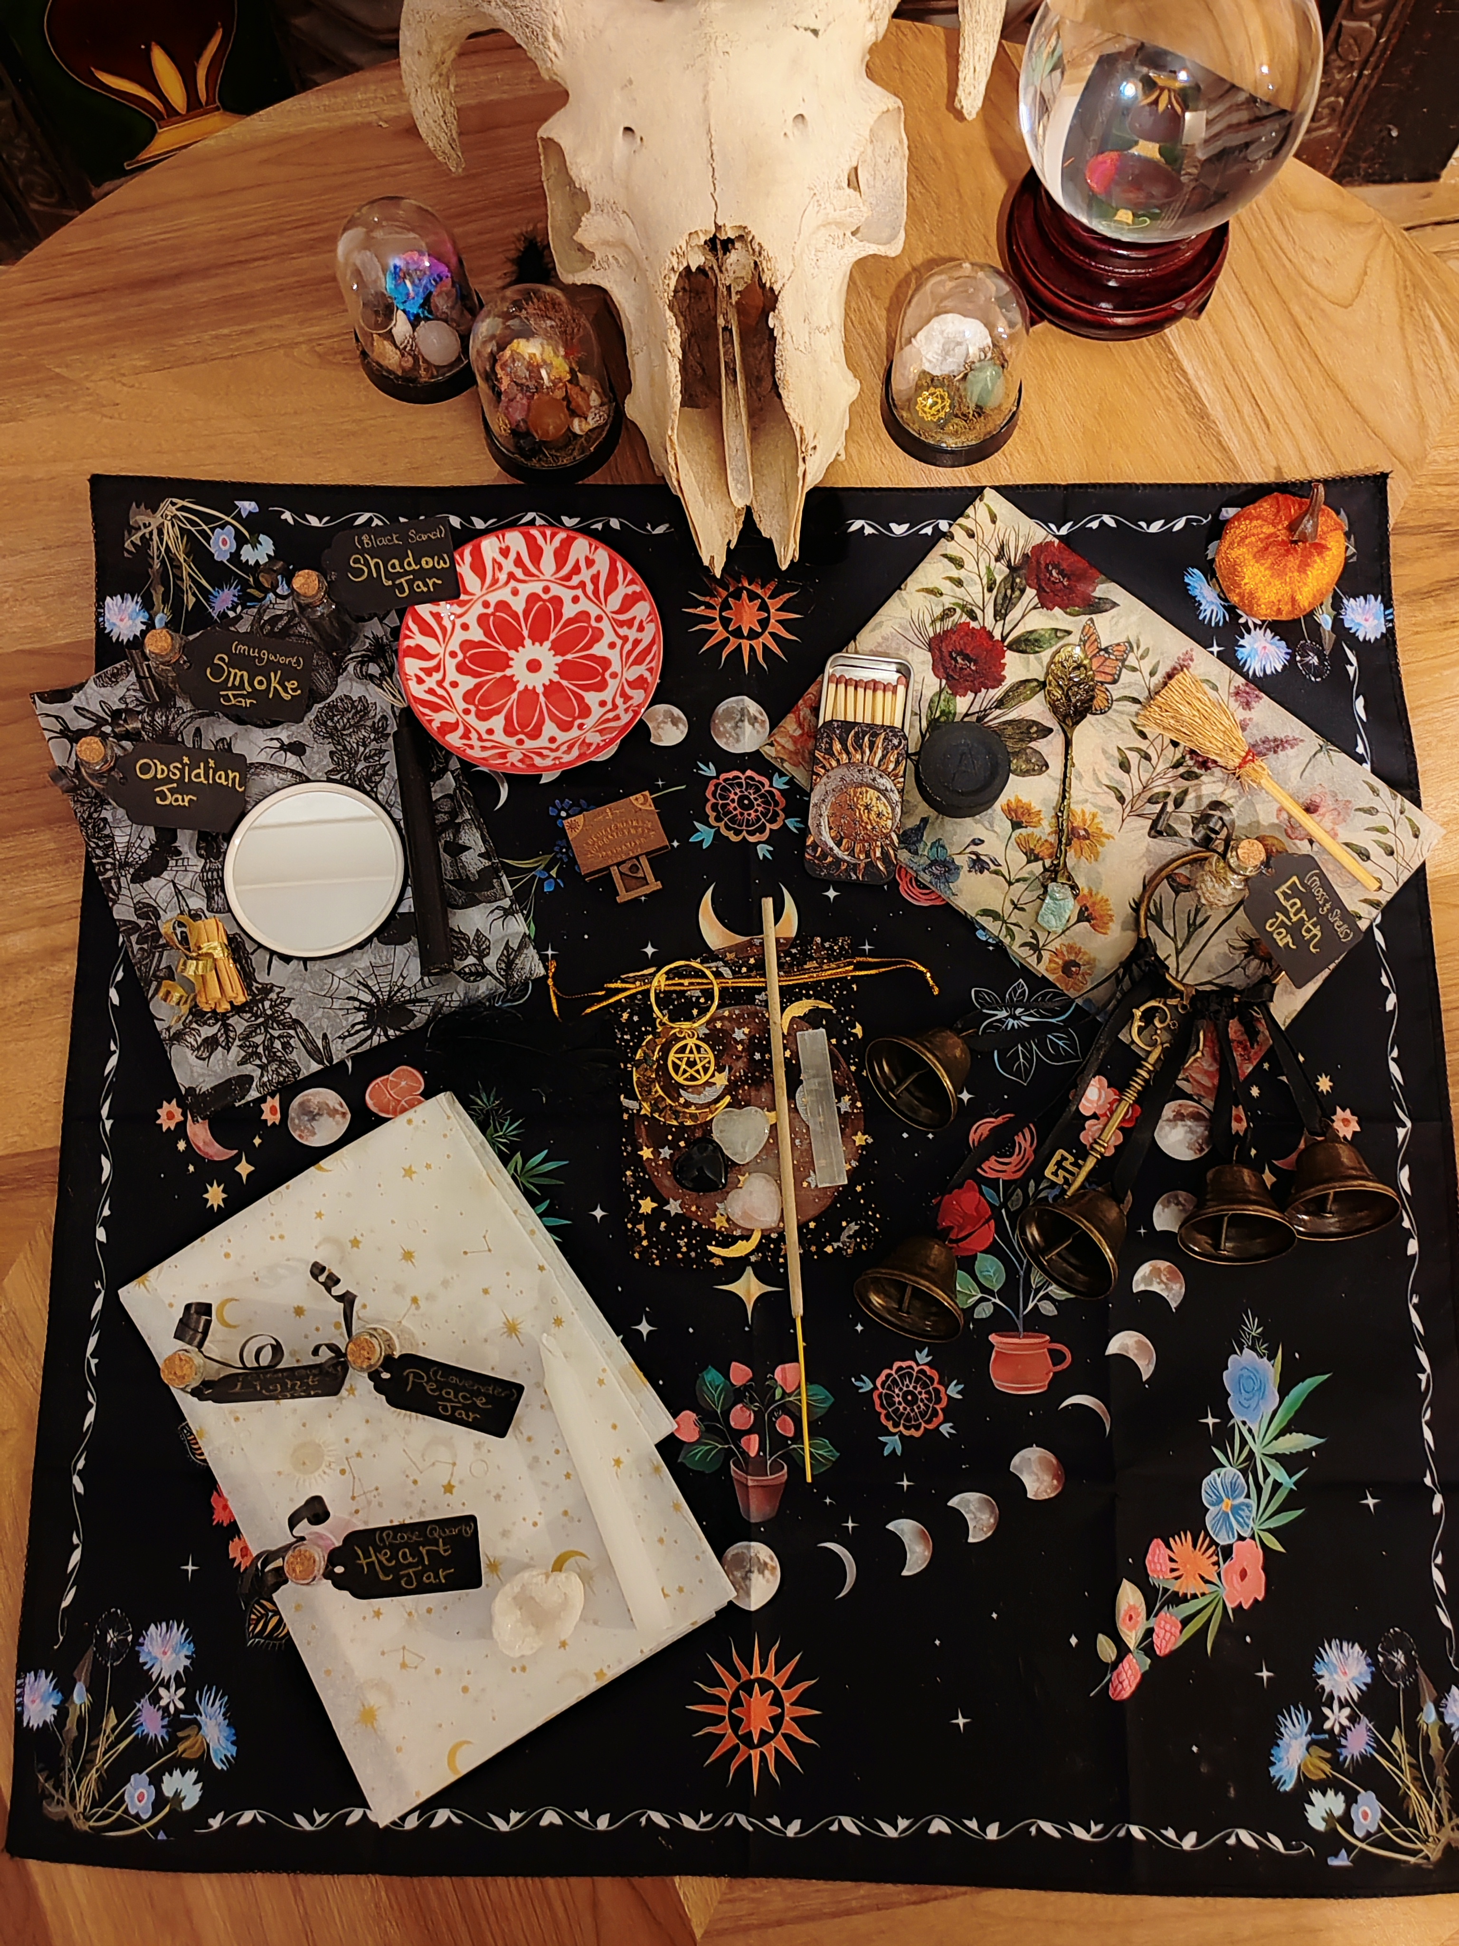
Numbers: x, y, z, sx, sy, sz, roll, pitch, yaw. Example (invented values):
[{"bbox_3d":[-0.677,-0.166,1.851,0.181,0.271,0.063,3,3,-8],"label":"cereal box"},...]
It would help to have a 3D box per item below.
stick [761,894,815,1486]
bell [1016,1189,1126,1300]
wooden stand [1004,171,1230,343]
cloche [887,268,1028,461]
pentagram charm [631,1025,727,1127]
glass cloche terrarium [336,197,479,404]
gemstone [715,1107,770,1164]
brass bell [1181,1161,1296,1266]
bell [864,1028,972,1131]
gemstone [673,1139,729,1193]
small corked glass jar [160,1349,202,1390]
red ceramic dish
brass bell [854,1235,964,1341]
[{"bbox_3d":[0.021,0.076,0.553,0.004,0.004,0.212,-4,82,1],"label":"stick"},{"bbox_3d":[0.126,0.090,0.530,0.028,0.039,0.039,-37,80,-32],"label":"bell"},{"bbox_3d":[0.153,-0.297,0.590,0.090,0.043,0.090,0,81,2],"label":"wooden stand"},{"bbox_3d":[0.085,-0.229,0.558,0.055,0.071,0.055,0,81,2],"label":"cloche"},{"bbox_3d":[-0.017,0.037,0.552,0.035,0.005,0.038,0,81,2],"label":"pentagram charm"},{"bbox_3d":[-0.121,-0.258,0.571,0.055,0.071,0.055,0,81,2],"label":"glass cloche terrarium"},{"bbox_3d":[0.004,0.059,0.555,0.021,0.010,0.021,-5,81,1],"label":"gemstone"},{"bbox_3d":[0.181,0.082,0.541,0.040,0.040,0.029,9,55,3],"label":"brass bell"},{"bbox_3d":[0.075,0.033,0.551,0.029,0.040,0.040,-36,81,-32],"label":"bell"},{"bbox_3d":[-0.010,0.070,0.553,0.020,0.010,0.020,44,85,7],"label":"gemstone"},{"bbox_3d":[-0.189,0.137,0.524,0.013,0.009,0.013,0,81,2],"label":"small corked glass jar"},{"bbox_3d":[-0.074,-0.119,0.578,0.098,0.024,0.098,0,81,2],"label":"red ceramic dish"},{"bbox_3d":[0.067,0.106,0.530,0.039,0.039,0.028,27,56,6],"label":"brass bell"}]

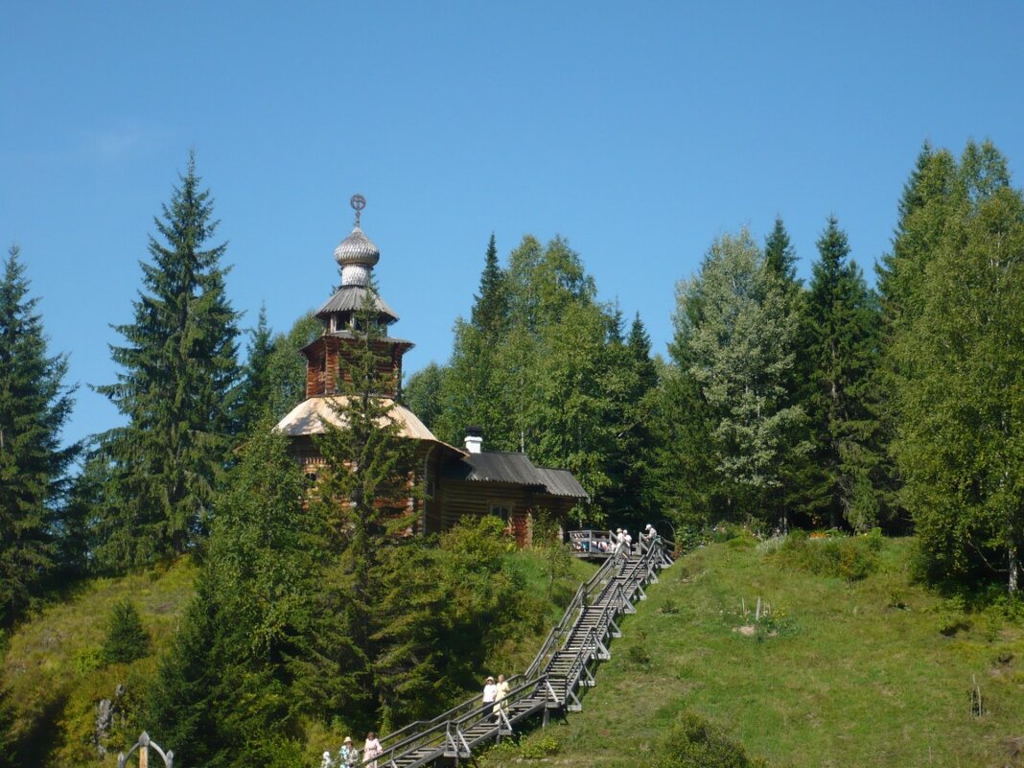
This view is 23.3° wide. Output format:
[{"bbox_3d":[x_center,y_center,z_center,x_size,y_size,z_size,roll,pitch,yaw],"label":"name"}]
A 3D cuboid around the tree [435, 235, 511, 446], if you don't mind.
[{"bbox_3d":[-1.122,1.077,128.622,4.200,18.073,4.200,0,-10,0],"label":"tree"}]

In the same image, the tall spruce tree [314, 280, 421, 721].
[{"bbox_3d":[-5.058,3.992,86.546,3.717,15.523,3.717,0,-10,0],"label":"tall spruce tree"}]

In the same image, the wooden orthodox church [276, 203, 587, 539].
[{"bbox_3d":[-4.050,-0.338,107.563,14.416,15.439,8.832,4,-10,-21],"label":"wooden orthodox church"}]

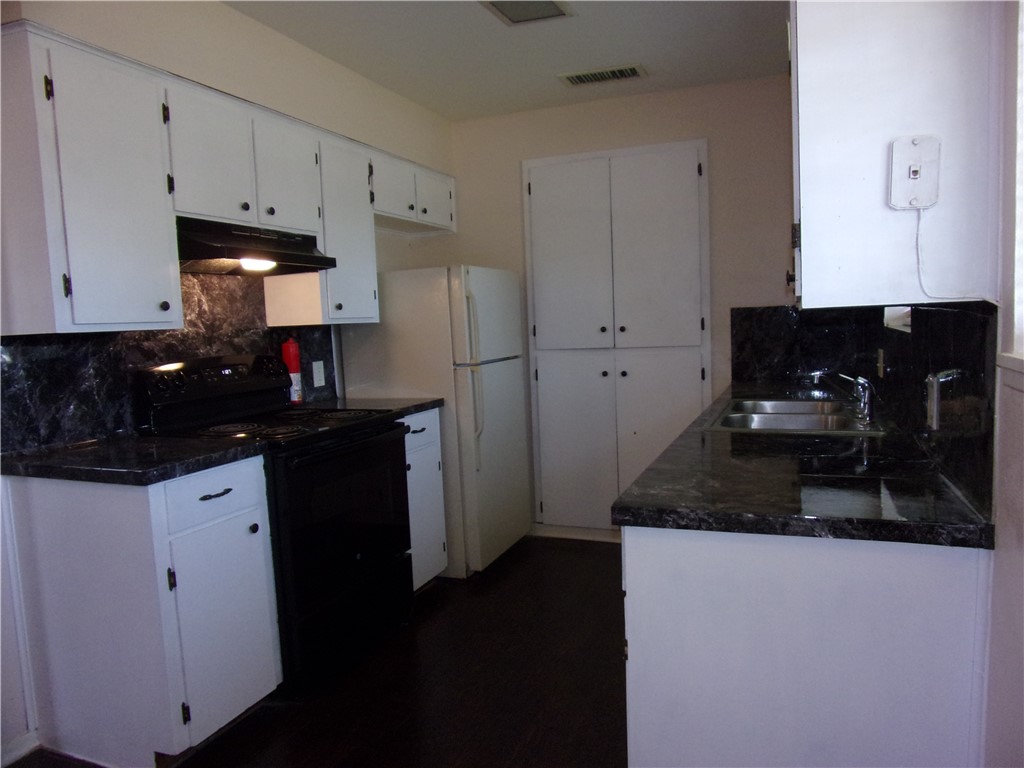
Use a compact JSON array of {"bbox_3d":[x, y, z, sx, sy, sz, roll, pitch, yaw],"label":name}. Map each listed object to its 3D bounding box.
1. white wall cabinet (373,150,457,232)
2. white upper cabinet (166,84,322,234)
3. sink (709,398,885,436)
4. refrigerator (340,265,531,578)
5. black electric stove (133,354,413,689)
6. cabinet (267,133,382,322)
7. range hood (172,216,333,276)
[{"bbox_3d":[-0.656,-1.041,3.961,0.315,0.312,0.881,0,6,23],"label":"white wall cabinet"},{"bbox_3d":[-1.145,-0.840,2.800,0.315,0.466,0.751,0,6,23],"label":"white upper cabinet"},{"bbox_3d":[0.995,0.194,2.504,0.513,0.181,0.833,0,6,23],"label":"sink"},{"bbox_3d":[-0.376,0.178,3.986,0.726,1.581,0.692,0,6,23],"label":"refrigerator"},{"bbox_3d":[-0.901,0.498,2.869,0.682,1.186,0.760,0,6,23],"label":"black electric stove"},{"bbox_3d":[-0.903,-0.709,3.371,0.315,0.848,0.457,0,6,23],"label":"cabinet"},{"bbox_3d":[-1.088,-0.536,2.810,0.411,0.147,0.745,0,6,23],"label":"range hood"}]

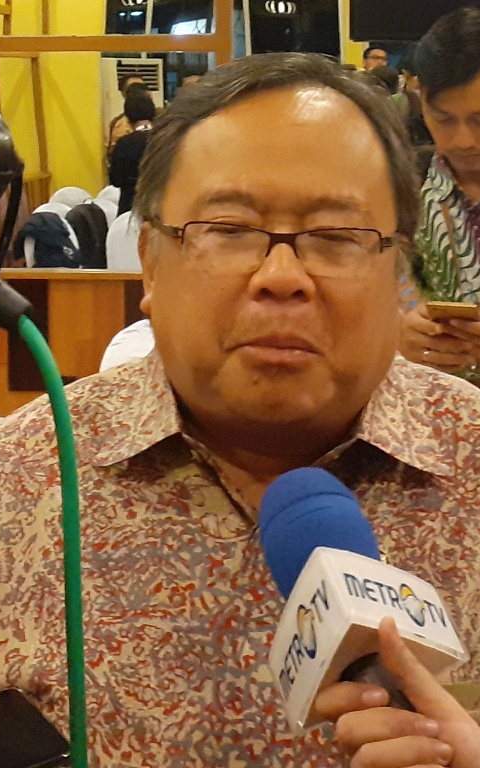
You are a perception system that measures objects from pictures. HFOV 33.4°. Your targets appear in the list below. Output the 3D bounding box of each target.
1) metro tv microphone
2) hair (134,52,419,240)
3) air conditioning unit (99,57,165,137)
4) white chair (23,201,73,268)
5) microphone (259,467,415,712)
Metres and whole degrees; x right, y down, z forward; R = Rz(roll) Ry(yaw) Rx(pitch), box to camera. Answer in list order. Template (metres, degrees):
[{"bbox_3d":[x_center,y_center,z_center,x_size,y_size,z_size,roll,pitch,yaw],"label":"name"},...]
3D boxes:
[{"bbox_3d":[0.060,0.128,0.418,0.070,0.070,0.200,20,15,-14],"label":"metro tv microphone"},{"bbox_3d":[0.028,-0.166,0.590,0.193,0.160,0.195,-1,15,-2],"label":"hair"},{"bbox_3d":[-1.010,-2.195,7.725,0.530,1.800,0.360,-8,16,-27],"label":"air conditioning unit"},{"bbox_3d":[-1.091,-0.573,4.643,0.430,0.930,0.500,-1,15,-6],"label":"white chair"},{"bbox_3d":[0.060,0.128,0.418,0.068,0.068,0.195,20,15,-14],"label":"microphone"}]

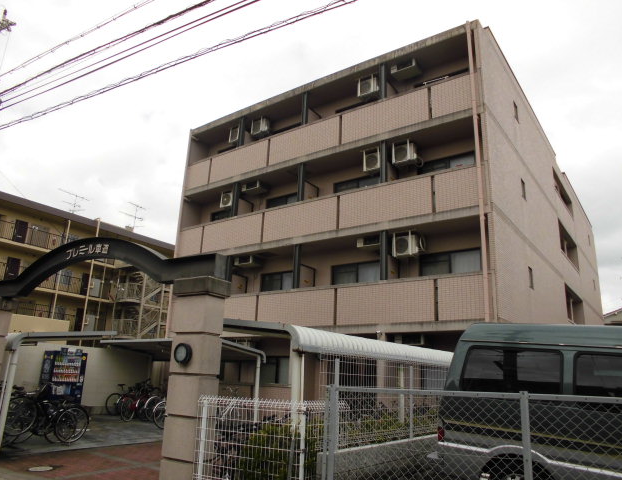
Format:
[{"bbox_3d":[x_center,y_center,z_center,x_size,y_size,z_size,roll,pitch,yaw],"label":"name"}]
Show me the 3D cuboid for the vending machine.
[{"bbox_3d":[-7.491,4.299,14.401,0.620,1.890,1.050,-9,-20,35],"label":"vending machine"}]

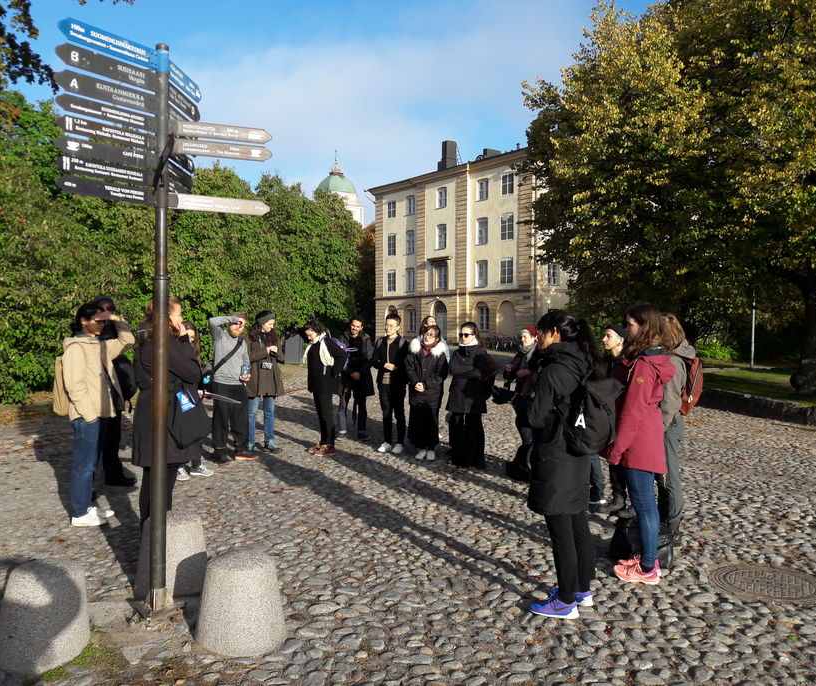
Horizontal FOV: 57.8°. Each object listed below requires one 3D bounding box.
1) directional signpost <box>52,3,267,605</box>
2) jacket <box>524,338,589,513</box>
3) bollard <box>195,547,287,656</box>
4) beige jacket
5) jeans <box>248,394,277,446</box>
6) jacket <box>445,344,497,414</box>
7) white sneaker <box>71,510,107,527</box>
[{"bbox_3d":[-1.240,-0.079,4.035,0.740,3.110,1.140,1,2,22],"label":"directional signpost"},{"bbox_3d":[0.836,0.472,4.135,0.330,0.960,0.430,1,2,30],"label":"jacket"},{"bbox_3d":[-0.835,1.277,3.741,0.445,0.420,0.445,0,2,0],"label":"bollard"},{"bbox_3d":[-2.394,0.213,5.720,0.480,0.790,0.460,1,1,19],"label":"beige jacket"},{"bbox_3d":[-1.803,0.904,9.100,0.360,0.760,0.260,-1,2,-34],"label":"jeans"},{"bbox_3d":[0.693,0.405,8.200,0.530,0.780,0.380,1,2,27],"label":"jacket"},{"bbox_3d":[-2.508,1.382,5.840,0.275,0.105,0.100,0,2,-5],"label":"white sneaker"}]

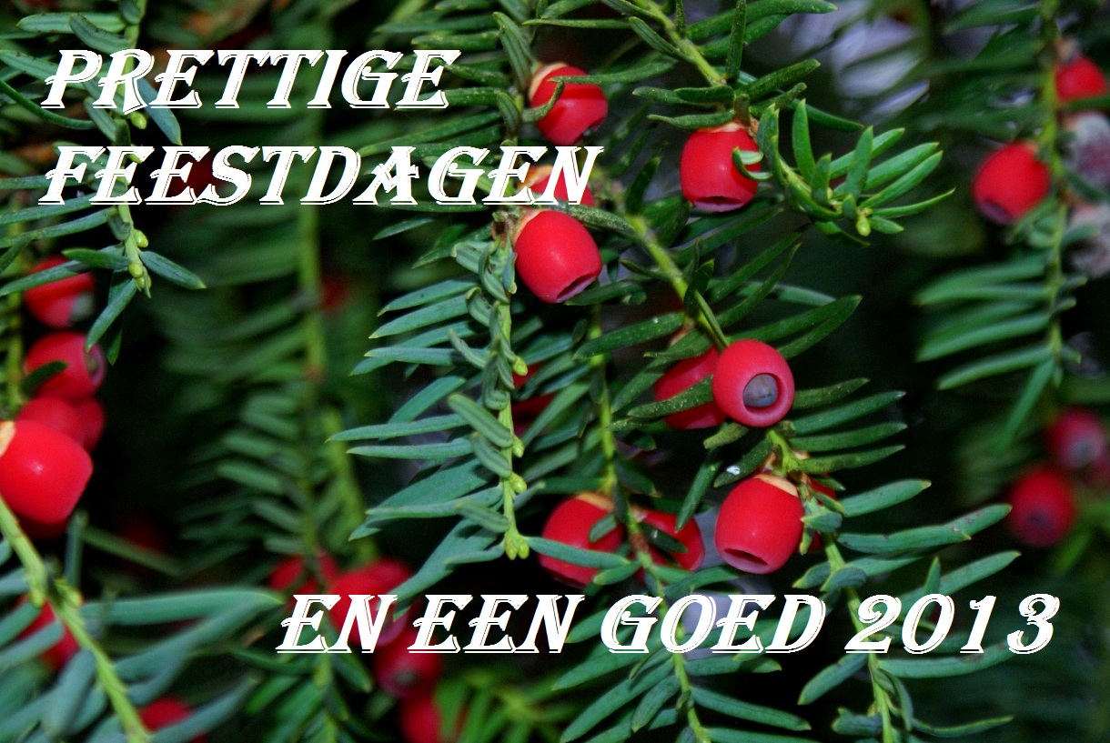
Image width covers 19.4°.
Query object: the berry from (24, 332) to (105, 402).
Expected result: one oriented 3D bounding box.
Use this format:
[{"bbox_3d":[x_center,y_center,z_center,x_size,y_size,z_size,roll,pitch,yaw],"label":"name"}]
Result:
[{"bbox_3d":[-0.069,-0.001,0.455,0.010,0.010,0.010,3,0,28],"label":"berry"}]

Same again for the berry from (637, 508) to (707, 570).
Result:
[{"bbox_3d":[0.014,0.022,0.402,0.010,0.010,0.010,-24,-9,0],"label":"berry"}]

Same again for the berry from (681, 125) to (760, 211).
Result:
[{"bbox_3d":[0.021,-0.026,0.412,0.010,0.010,0.010,7,-20,0],"label":"berry"}]

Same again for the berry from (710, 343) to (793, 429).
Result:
[{"bbox_3d":[0.024,0.001,0.398,0.010,0.010,0.010,0,13,-11],"label":"berry"}]

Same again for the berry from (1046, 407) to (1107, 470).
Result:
[{"bbox_3d":[0.087,0.011,0.540,0.010,0.010,0.010,0,28,-16],"label":"berry"}]

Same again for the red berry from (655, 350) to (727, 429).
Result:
[{"bbox_3d":[0.017,0.002,0.402,0.010,0.010,0.010,-6,-15,0],"label":"red berry"}]

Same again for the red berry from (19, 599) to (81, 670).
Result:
[{"bbox_3d":[-0.071,0.037,0.455,0.010,0.010,0.010,-25,-18,0],"label":"red berry"}]

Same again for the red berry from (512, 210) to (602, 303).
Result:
[{"bbox_3d":[0.000,-0.014,0.386,0.010,0.010,0.010,-43,-12,0],"label":"red berry"}]

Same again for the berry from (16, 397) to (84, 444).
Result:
[{"bbox_3d":[-0.071,0.008,0.455,0.010,0.010,0.010,-6,-12,0],"label":"berry"}]

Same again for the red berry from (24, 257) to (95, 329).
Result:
[{"bbox_3d":[-0.070,-0.011,0.455,0.010,0.010,0.010,31,0,30],"label":"red berry"}]

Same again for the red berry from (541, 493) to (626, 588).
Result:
[{"bbox_3d":[0.003,0.020,0.388,0.010,0.010,0.010,17,-6,0],"label":"red berry"}]

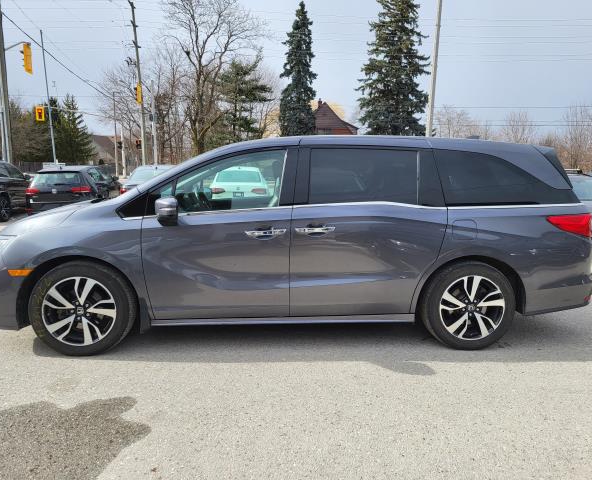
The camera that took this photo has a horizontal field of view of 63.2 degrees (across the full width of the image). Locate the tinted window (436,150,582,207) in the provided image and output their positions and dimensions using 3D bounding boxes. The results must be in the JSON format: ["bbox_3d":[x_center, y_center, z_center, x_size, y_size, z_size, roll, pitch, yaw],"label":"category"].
[{"bbox_3d":[1.700,-0.494,3.803,1.260,0.460,0.200,0,9,-5],"label":"tinted window"}]

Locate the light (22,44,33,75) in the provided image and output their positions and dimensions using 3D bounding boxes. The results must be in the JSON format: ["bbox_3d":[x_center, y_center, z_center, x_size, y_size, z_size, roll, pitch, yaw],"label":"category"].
[{"bbox_3d":[-9.945,-6.703,17.752,0.360,1.080,0.600,0,8,0],"label":"light"}]

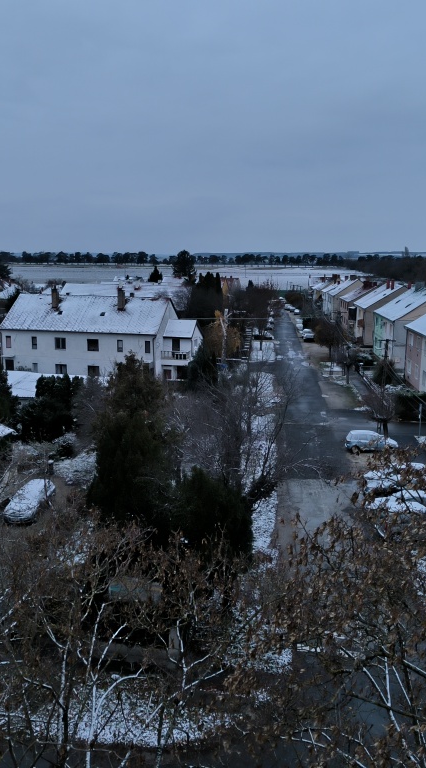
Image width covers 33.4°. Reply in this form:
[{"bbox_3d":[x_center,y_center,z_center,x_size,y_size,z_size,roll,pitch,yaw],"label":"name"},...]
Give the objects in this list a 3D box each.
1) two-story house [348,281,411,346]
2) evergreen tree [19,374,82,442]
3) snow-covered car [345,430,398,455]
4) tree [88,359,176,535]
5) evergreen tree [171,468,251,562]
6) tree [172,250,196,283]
[{"bbox_3d":[30.701,-12.289,121.733,11.800,10.300,14.500,1,10,3],"label":"two-story house"},{"bbox_3d":[-13.131,1.785,56.990,4.850,5.010,4.850,0,10,0],"label":"evergreen tree"},{"bbox_3d":[11.978,4.361,53.601,3.950,1.500,1.700,1,10,2],"label":"snow-covered car"},{"bbox_3d":[-4.269,2.994,36.747,4.300,9.200,4.300,0,10,0],"label":"tree"},{"bbox_3d":[-0.010,6.245,34.774,3.820,4.480,3.820,0,10,0],"label":"evergreen tree"},{"bbox_3d":[-7.286,-25.556,178.325,6.100,15.100,6.100,0,10,0],"label":"tree"}]

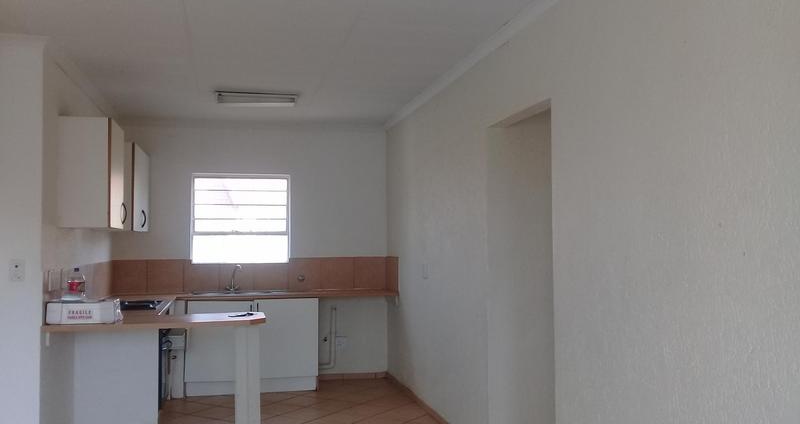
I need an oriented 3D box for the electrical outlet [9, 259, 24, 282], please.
[{"bbox_3d":[-2.235,0.343,4.172,0.089,0.128,0.015,0,-3,-13],"label":"electrical outlet"}]

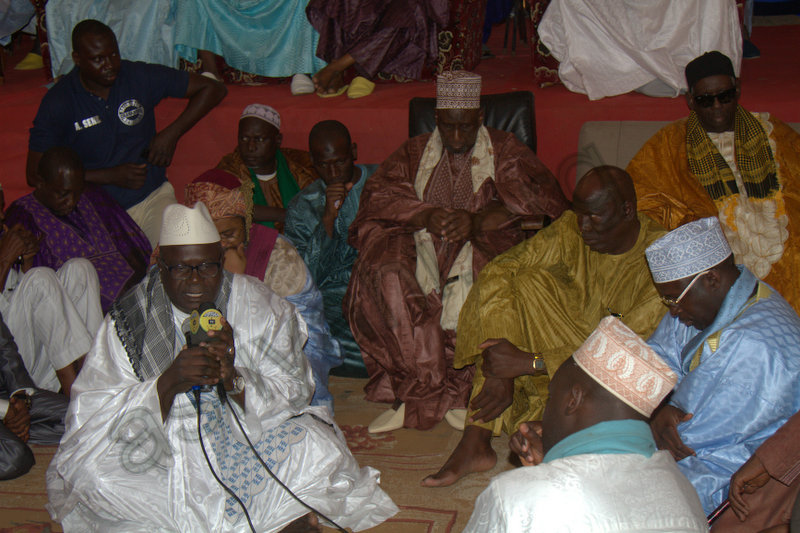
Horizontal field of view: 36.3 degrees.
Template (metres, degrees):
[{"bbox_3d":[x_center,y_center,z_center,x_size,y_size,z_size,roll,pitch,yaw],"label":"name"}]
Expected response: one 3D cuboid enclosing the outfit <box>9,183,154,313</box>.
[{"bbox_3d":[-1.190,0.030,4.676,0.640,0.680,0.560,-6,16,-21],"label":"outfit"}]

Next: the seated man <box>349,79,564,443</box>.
[{"bbox_3d":[0.212,-0.137,4.582,0.820,1.220,0.850,2,11,8],"label":"seated man"}]

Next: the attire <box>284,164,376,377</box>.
[{"bbox_3d":[-0.251,0.009,4.833,0.540,0.800,0.600,1,11,3],"label":"attire"}]

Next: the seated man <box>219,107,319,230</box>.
[{"bbox_3d":[-0.550,-0.142,5.004,0.560,0.970,0.620,-1,15,-2],"label":"seated man"}]

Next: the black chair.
[{"bbox_3d":[0.260,-0.151,4.857,0.600,1.060,0.660,3,15,10],"label":"black chair"}]

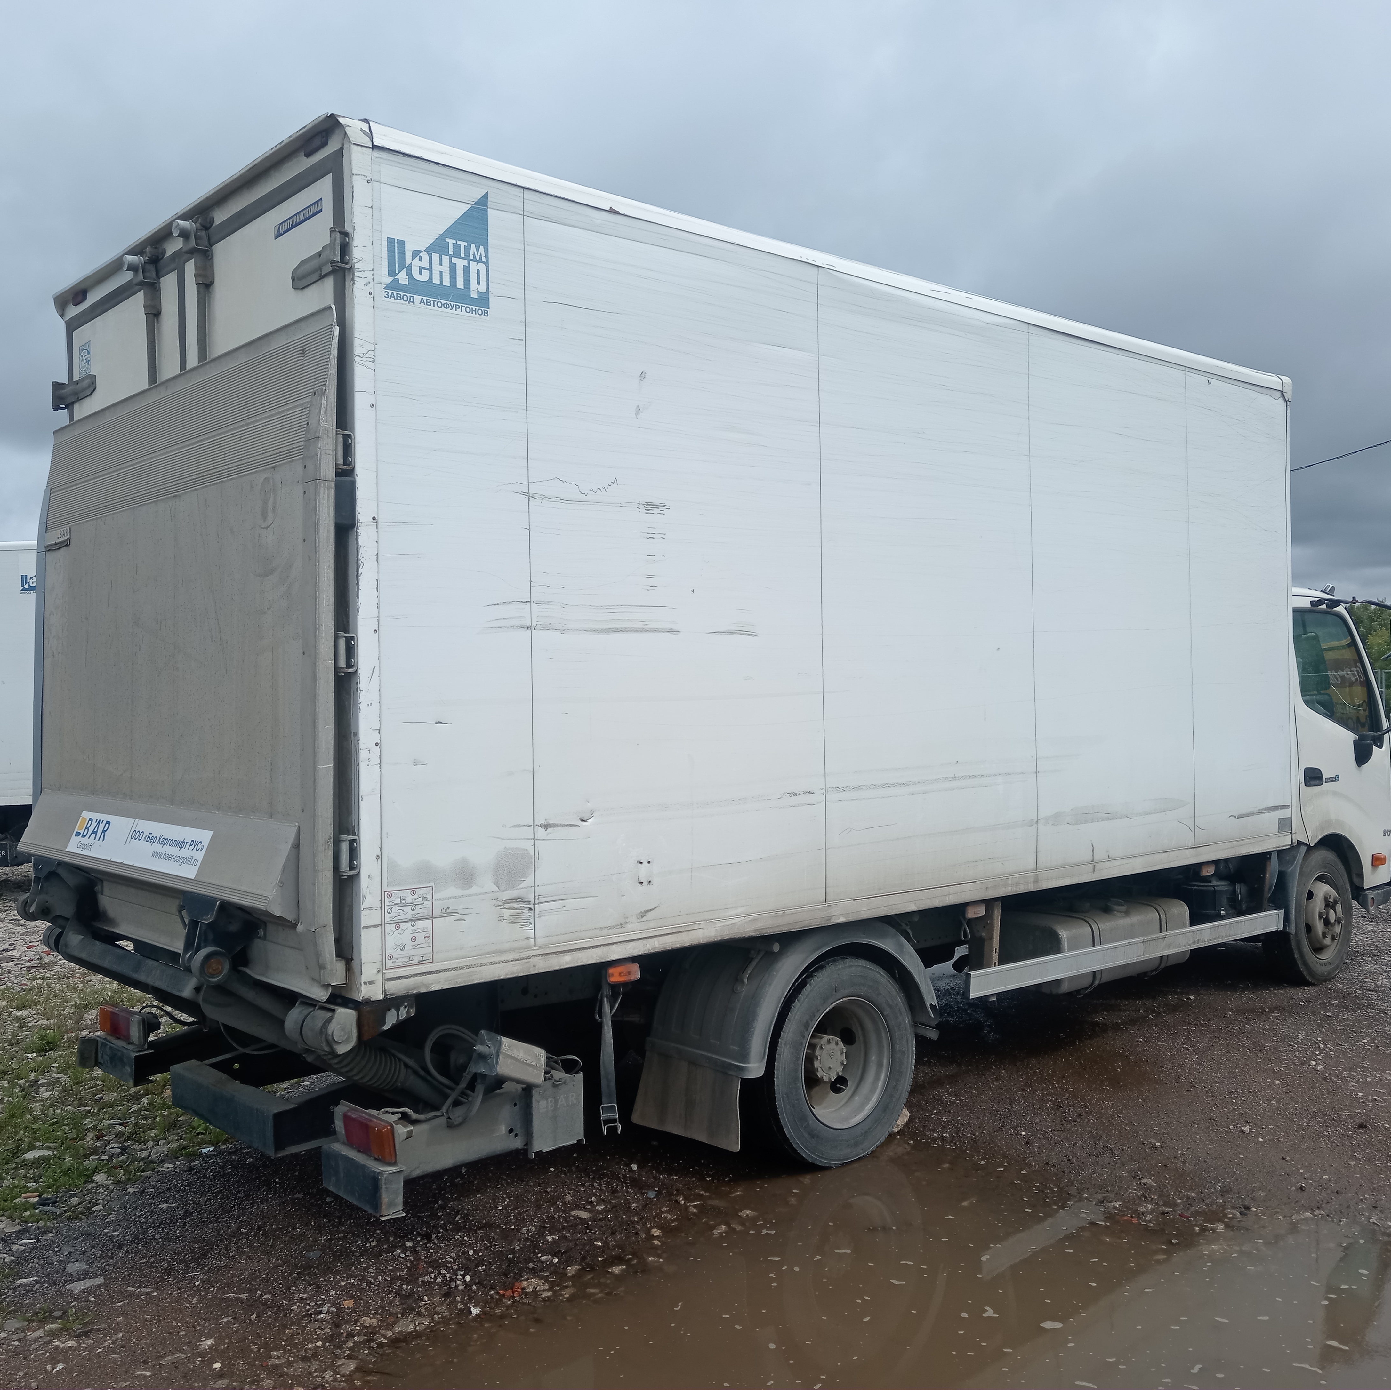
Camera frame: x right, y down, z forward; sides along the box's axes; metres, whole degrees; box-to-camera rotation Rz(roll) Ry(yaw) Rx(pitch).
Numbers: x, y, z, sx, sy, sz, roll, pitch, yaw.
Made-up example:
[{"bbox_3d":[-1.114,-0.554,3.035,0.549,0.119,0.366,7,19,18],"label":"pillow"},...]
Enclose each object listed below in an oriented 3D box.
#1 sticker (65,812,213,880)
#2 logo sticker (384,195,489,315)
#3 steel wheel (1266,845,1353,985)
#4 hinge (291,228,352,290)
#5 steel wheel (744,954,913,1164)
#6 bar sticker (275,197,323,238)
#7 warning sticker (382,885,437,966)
[{"bbox_3d":[-1.780,0.466,4.584,0.010,0.142,1.100,28,-18,-38],"label":"sticker"},{"bbox_3d":[-0.715,-1.257,4.017,0.345,0.360,0.010,-1,0,-41],"label":"logo sticker"},{"bbox_3d":[3.349,1.202,7.915,0.755,0.755,0.220,-1,0,-41],"label":"steel wheel"},{"bbox_3d":[-1.037,-1.184,3.951,0.060,0.120,0.310,-1,0,-41],"label":"hinge"},{"bbox_3d":[0.483,1.322,5.280,0.755,0.755,0.240,-1,0,-41],"label":"steel wheel"},{"bbox_3d":[-1.122,-1.342,4.081,0.008,0.034,0.290,-1,0,-41],"label":"bar sticker"},{"bbox_3d":[-0.775,0.634,3.934,0.150,0.210,0.008,-1,0,-41],"label":"warning sticker"}]

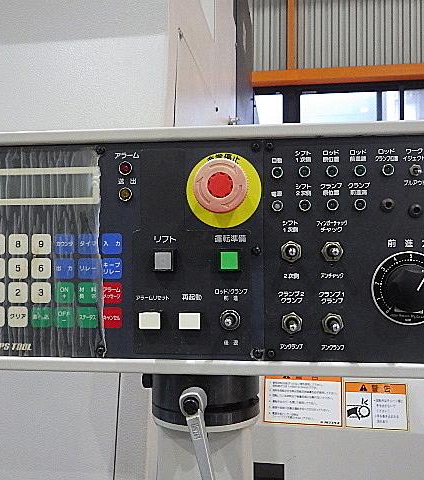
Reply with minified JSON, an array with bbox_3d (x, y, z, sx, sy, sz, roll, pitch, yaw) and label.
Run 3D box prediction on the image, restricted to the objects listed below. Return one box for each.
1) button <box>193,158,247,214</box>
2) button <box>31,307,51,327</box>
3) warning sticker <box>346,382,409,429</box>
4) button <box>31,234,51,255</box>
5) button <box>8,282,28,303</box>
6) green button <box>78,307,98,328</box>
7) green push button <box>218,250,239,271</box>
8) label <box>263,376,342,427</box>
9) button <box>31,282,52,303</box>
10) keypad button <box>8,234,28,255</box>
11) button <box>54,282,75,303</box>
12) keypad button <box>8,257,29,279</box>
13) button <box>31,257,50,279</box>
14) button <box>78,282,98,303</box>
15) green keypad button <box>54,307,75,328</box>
[{"bbox_3d":[0.008,-0.040,0.397,0.040,0.040,0.033,0,-1,6],"label":"button"},{"bbox_3d":[-0.140,0.063,0.426,0.017,0.017,0.004,0,-1,6],"label":"button"},{"bbox_3d":[0.207,0.209,0.648,0.076,0.057,0.001,0,-14,9],"label":"warning sticker"},{"bbox_3d":[-0.140,0.004,0.427,0.017,0.017,0.004,0,-1,6],"label":"button"},{"bbox_3d":[-0.160,0.044,0.428,0.017,0.017,0.004,0,-1,6],"label":"button"},{"bbox_3d":[-0.101,0.063,0.422,0.017,0.017,0.004,0,-1,6],"label":"green button"},{"bbox_3d":[0.014,0.016,0.401,0.018,0.018,0.009,0,-1,6],"label":"green push button"},{"bbox_3d":[0.118,0.203,0.664,0.101,0.069,0.001,0,-14,9],"label":"label"},{"bbox_3d":[-0.141,0.044,0.427,0.017,0.017,0.003,0,-1,6],"label":"button"},{"bbox_3d":[-0.160,0.004,0.429,0.017,0.017,0.003,0,-1,6],"label":"keypad button"},{"bbox_3d":[-0.121,0.044,0.425,0.017,0.017,0.003,0,-1,6],"label":"button"},{"bbox_3d":[-0.160,0.024,0.429,0.017,0.017,0.003,0,-1,6],"label":"keypad button"},{"bbox_3d":[-0.140,0.024,0.426,0.017,0.017,0.004,0,-1,6],"label":"button"},{"bbox_3d":[-0.101,0.043,0.422,0.017,0.017,0.003,0,-1,6],"label":"button"},{"bbox_3d":[-0.120,0.063,0.424,0.017,0.017,0.004,0,-1,6],"label":"green keypad button"}]

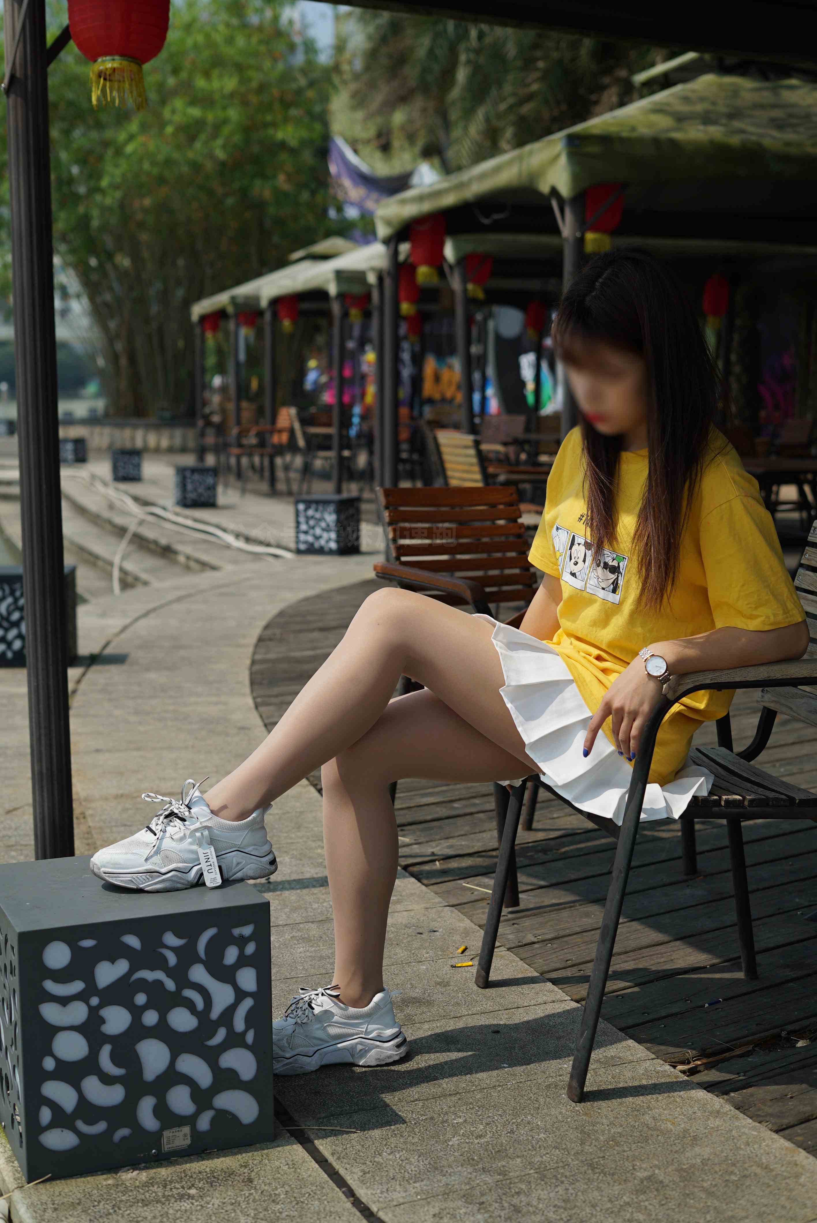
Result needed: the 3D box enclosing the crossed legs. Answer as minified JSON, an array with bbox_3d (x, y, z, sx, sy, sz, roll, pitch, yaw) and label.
[{"bbox_3d":[-0.065,0.300,2.695,0.620,0.690,0.420,-2,8,-14],"label":"crossed legs"}]

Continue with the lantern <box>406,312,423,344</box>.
[{"bbox_3d":[0.074,-3.485,20.800,0.200,0.420,0.200,0,7,0],"label":"lantern"}]

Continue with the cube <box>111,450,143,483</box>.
[{"bbox_3d":[-3.487,-1.793,20.994,0.350,0.350,0.350,-1,7,-9],"label":"cube"}]

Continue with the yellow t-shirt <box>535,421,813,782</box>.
[{"bbox_3d":[0.413,-0.007,2.770,0.310,0.570,0.460,-2,9,-42],"label":"yellow t-shirt"}]

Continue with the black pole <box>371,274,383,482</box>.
[{"bbox_3d":[-0.245,-1.732,13.982,0.085,1.970,0.085,0,7,-1],"label":"black pole"}]

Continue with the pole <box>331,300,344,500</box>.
[{"bbox_3d":[-0.646,-1.957,15.739,0.085,1.970,0.085,-1,7,-2],"label":"pole"}]

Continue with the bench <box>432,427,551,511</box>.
[{"bbox_3d":[0.478,-0.463,8.512,0.600,0.870,0.550,-4,8,-25],"label":"bench"}]

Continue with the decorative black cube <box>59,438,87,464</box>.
[{"bbox_3d":[-5.030,-2.373,25.203,0.360,0.360,0.360,3,8,23],"label":"decorative black cube"}]

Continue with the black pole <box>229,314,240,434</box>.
[{"bbox_3d":[-1.942,-2.397,19.197,0.085,1.970,0.085,-1,7,-6],"label":"black pole"}]

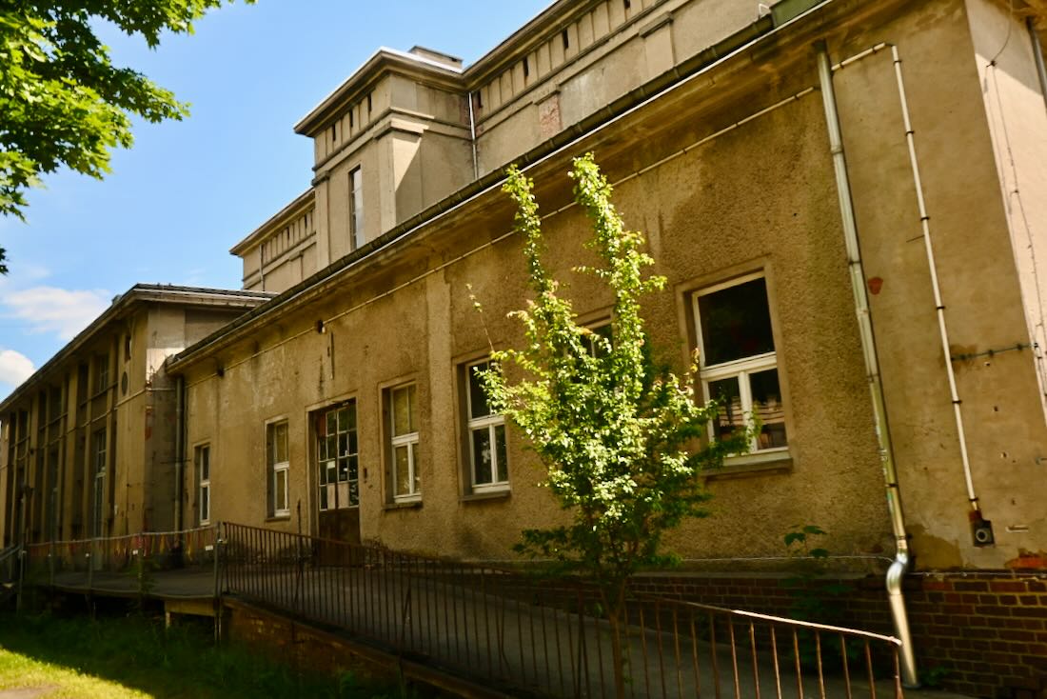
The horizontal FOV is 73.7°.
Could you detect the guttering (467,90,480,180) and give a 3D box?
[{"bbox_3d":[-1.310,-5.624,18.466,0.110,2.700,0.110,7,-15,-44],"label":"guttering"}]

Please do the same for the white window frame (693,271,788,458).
[{"bbox_3d":[2.220,0.195,7.047,0.120,1.830,0.930,7,-15,-44],"label":"white window frame"}]

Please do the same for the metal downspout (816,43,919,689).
[{"bbox_3d":[2.876,-0.091,5.893,0.180,5.480,0.160,7,-15,-44],"label":"metal downspout"}]

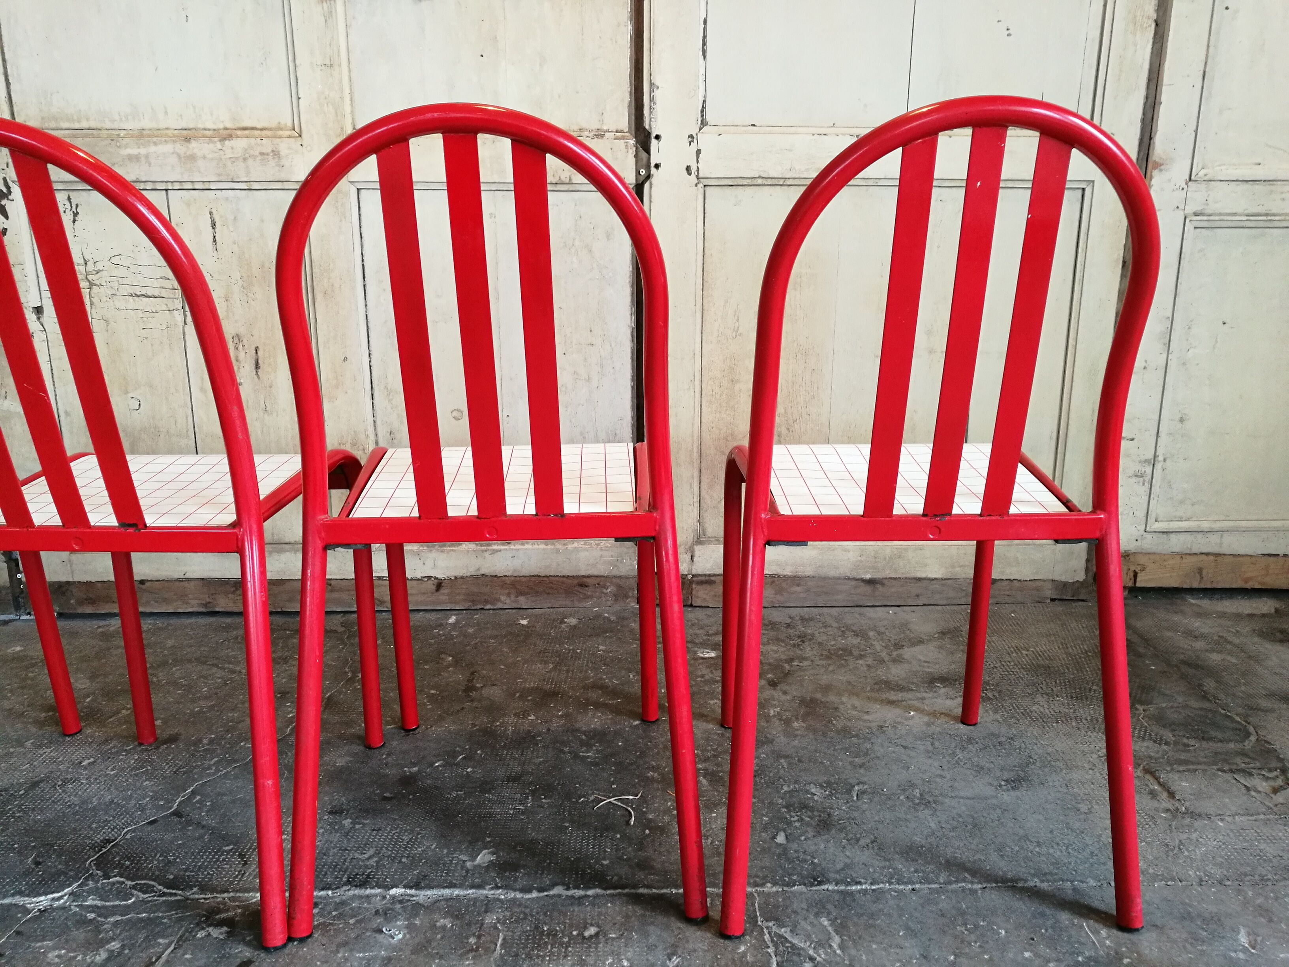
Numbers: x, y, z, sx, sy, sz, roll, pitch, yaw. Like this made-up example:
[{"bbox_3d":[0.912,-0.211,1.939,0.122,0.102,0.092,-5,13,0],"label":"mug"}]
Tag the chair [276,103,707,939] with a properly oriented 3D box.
[{"bbox_3d":[-0.165,0.016,1.180,0.447,0.825,0.467,-1,15,-2],"label":"chair"}]

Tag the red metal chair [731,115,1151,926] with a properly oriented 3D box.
[{"bbox_3d":[0.300,0.014,1.168,0.447,0.825,0.467,-1,15,0],"label":"red metal chair"}]

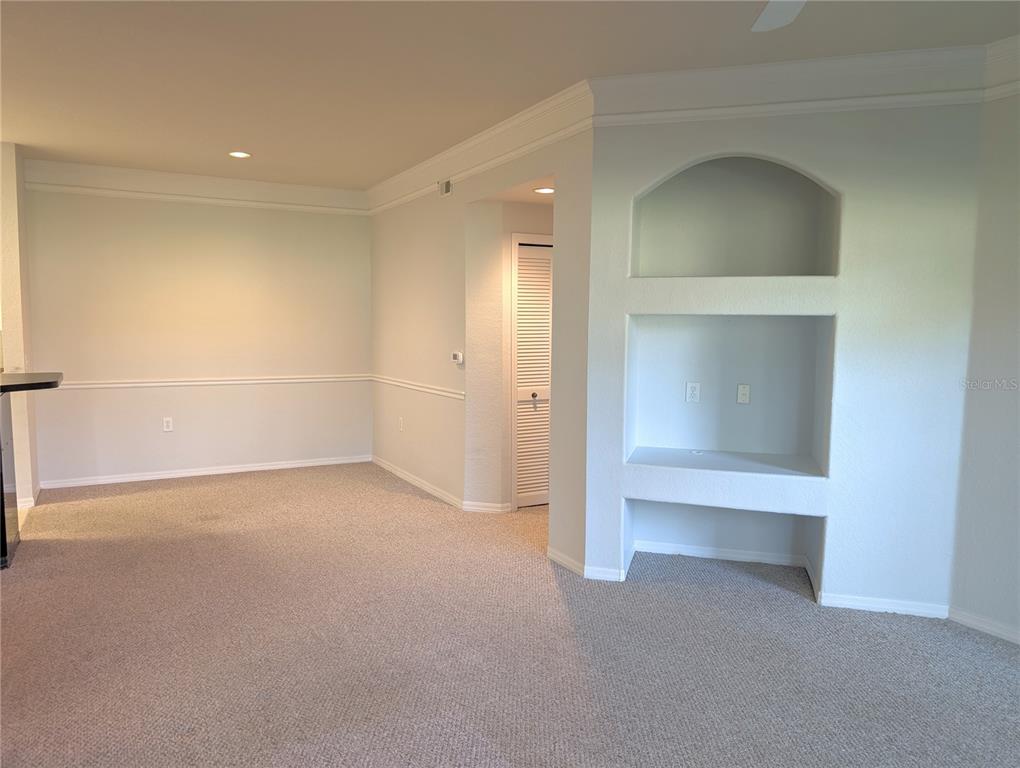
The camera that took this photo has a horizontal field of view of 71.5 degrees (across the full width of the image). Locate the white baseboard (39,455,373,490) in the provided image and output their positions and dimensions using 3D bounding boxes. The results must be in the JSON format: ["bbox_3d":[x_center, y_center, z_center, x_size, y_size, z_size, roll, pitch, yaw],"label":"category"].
[{"bbox_3d":[-2.684,0.811,6.640,2.888,0.072,0.020,-2,6,-29],"label":"white baseboard"}]

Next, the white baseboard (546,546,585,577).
[{"bbox_3d":[0.337,1.050,4.190,0.020,0.070,0.395,-2,6,-29],"label":"white baseboard"}]

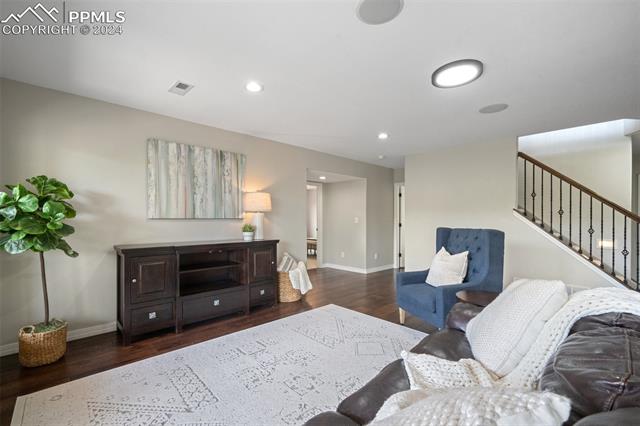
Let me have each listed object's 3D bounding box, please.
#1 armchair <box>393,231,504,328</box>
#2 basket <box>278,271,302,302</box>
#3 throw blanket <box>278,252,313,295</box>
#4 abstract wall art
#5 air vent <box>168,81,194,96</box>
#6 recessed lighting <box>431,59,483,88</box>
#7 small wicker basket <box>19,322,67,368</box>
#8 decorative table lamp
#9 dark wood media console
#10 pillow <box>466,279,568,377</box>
[{"bbox_3d":[1.393,0.723,2.908,0.820,1.085,0.730,0,-1,-20],"label":"armchair"},{"bbox_3d":[-0.459,1.070,4.027,0.370,0.440,0.370,0,-1,0],"label":"basket"},{"bbox_3d":[-0.374,0.880,4.041,0.480,0.620,0.380,0,-1,-1],"label":"throw blanket"},{"bbox_3d":[-1.534,-0.383,3.472,1.210,0.915,0.040,1,-2,-43],"label":"abstract wall art"},{"bbox_3d":[-1.322,-1.172,2.535,0.145,0.020,0.285,1,-2,-43],"label":"air vent"},{"bbox_3d":[1.155,-1.160,2.256,0.420,0.050,0.420,0,-1,0],"label":"recessed lighting"},{"bbox_3d":[-2.382,1.119,2.297,0.290,0.275,0.290,1,-2,-43],"label":"small wicker basket"},{"bbox_3d":[-0.872,0.035,3.773,0.390,0.690,0.390,0,-1,0],"label":"decorative table lamp"},{"bbox_3d":[-1.380,0.815,3.248,1.820,0.920,0.515,1,-2,-43],"label":"dark wood media console"},{"bbox_3d":[1.072,0.582,1.470,0.160,0.480,0.480,35,4,15],"label":"pillow"}]

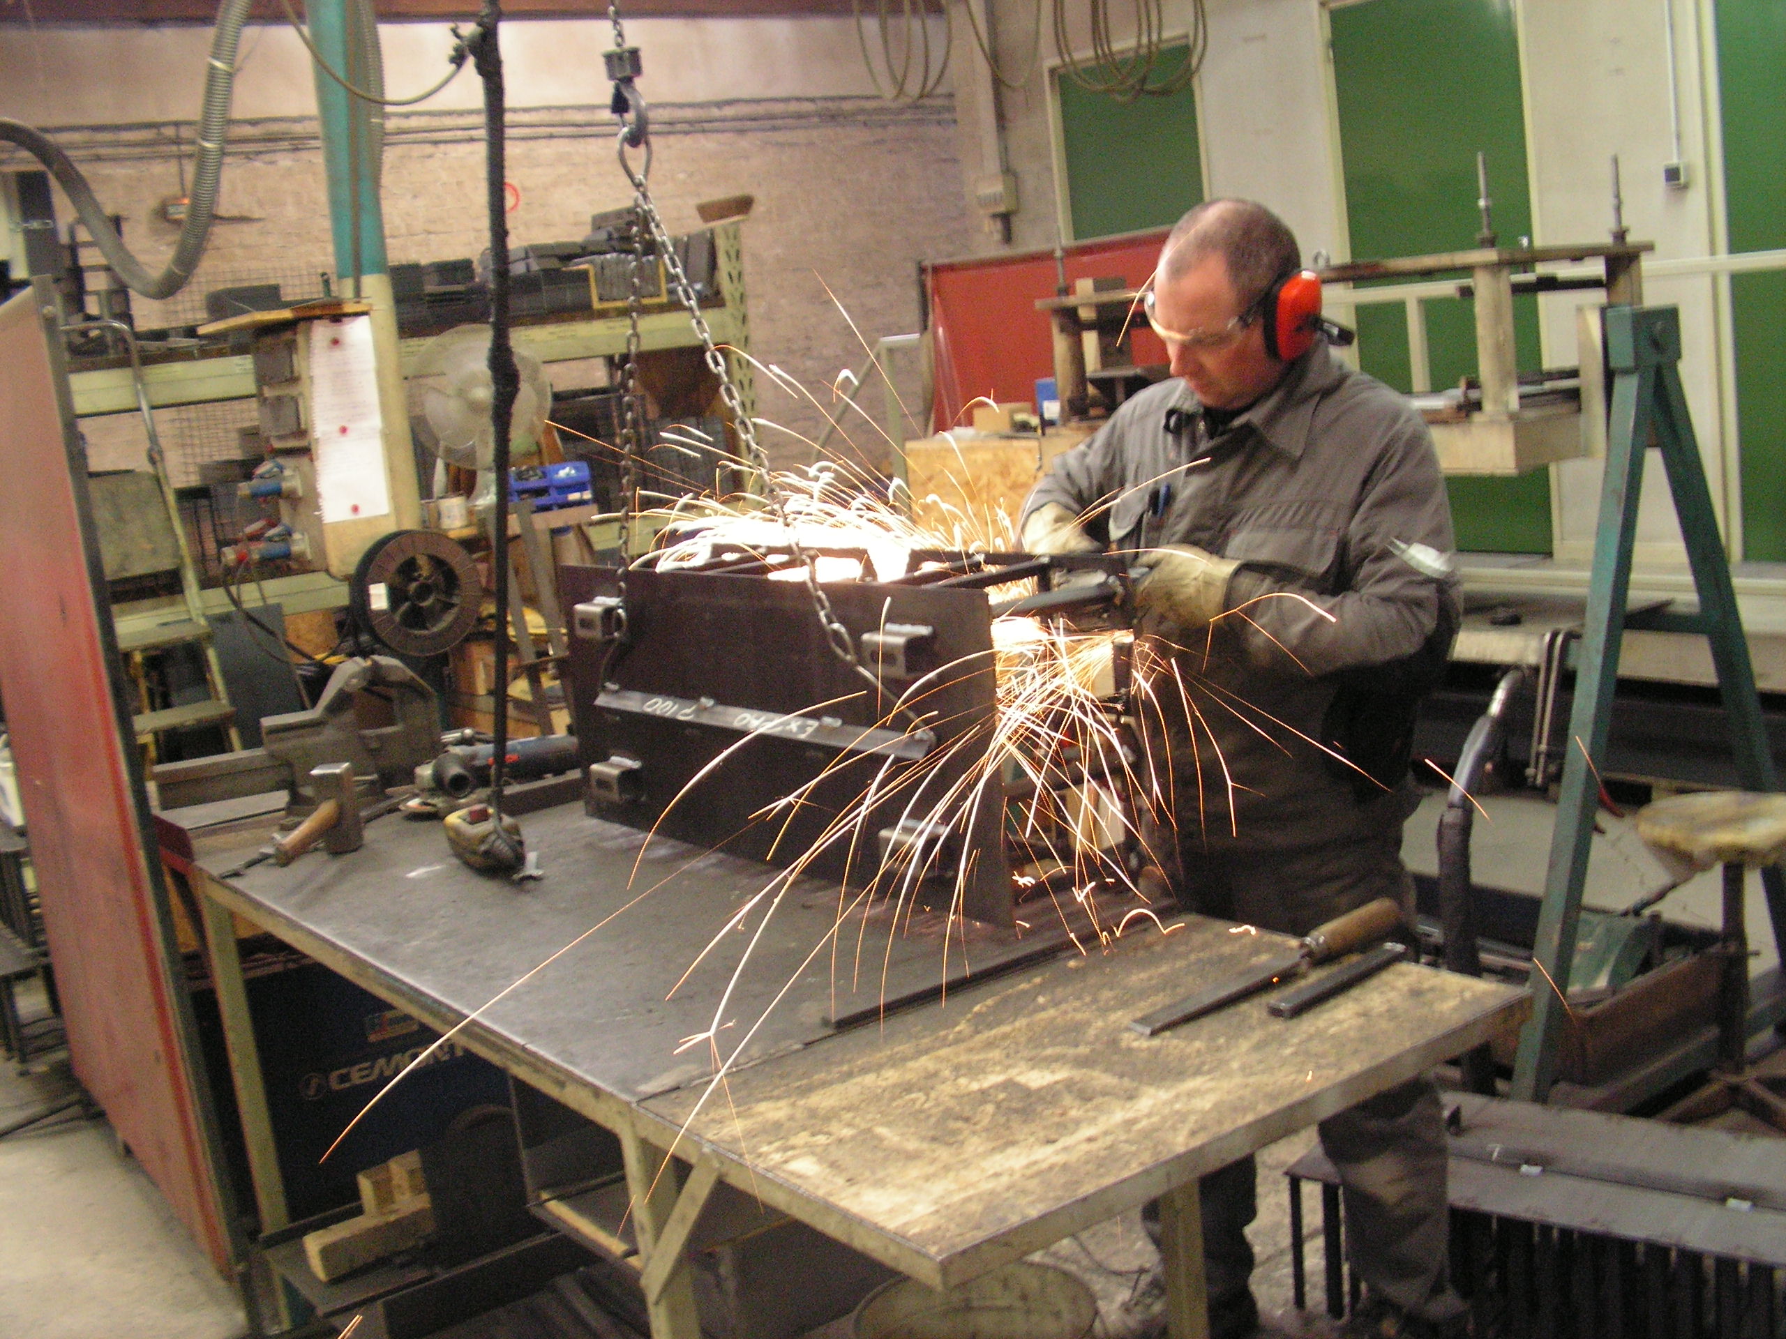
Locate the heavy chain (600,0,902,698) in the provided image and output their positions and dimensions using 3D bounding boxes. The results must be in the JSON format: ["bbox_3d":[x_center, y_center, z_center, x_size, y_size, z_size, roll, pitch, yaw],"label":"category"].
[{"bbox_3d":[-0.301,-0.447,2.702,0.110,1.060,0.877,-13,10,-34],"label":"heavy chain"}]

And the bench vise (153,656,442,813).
[{"bbox_3d":[-1.114,0.126,3.470,0.510,0.280,0.170,-9,9,-17],"label":"bench vise"}]

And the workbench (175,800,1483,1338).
[{"bbox_3d":[-0.250,0.759,2.688,0.765,0.852,2.256,-13,10,-34],"label":"workbench"}]

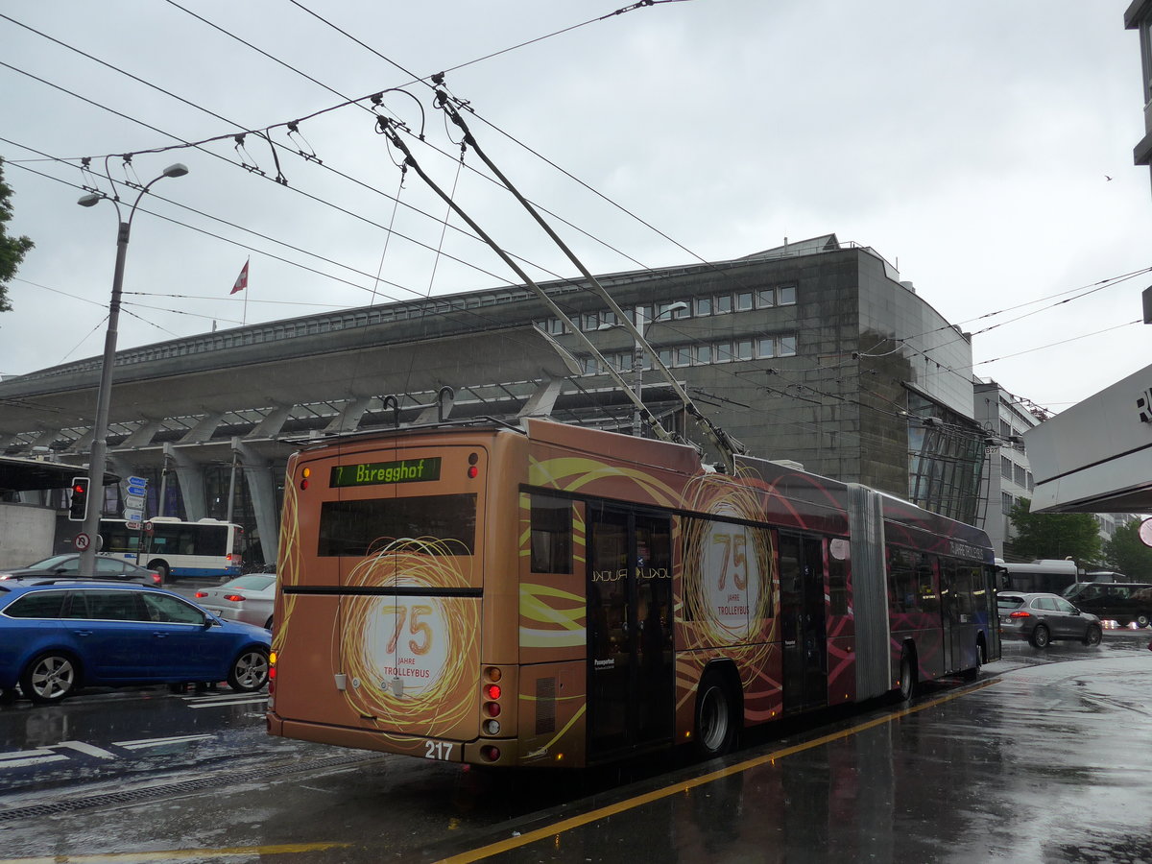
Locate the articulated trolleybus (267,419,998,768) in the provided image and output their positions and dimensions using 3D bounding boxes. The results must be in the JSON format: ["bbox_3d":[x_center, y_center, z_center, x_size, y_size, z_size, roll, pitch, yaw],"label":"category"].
[{"bbox_3d":[3.482,2.566,14.695,2.680,3.120,18.075,-5,-11,33],"label":"articulated trolleybus"}]

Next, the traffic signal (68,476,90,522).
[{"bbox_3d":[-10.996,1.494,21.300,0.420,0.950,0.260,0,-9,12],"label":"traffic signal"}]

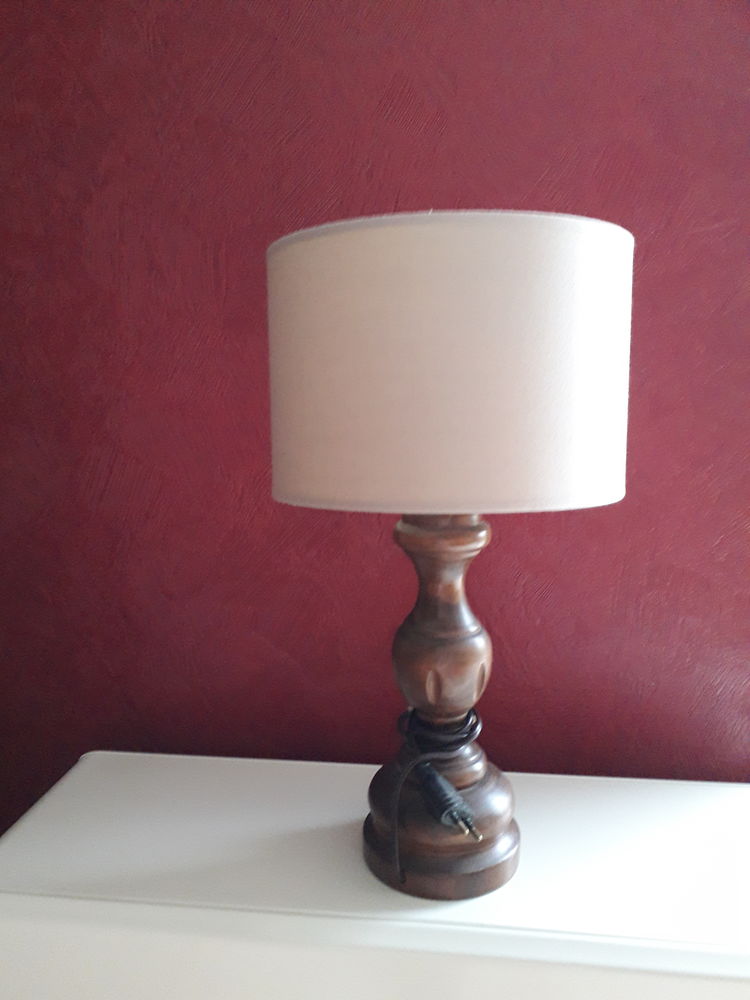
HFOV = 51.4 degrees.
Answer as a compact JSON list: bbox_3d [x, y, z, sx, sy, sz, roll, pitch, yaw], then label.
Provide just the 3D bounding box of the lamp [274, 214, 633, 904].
[{"bbox_3d":[0.050,0.048,0.568,0.247,0.442,0.247,0,7,0],"label":"lamp"}]

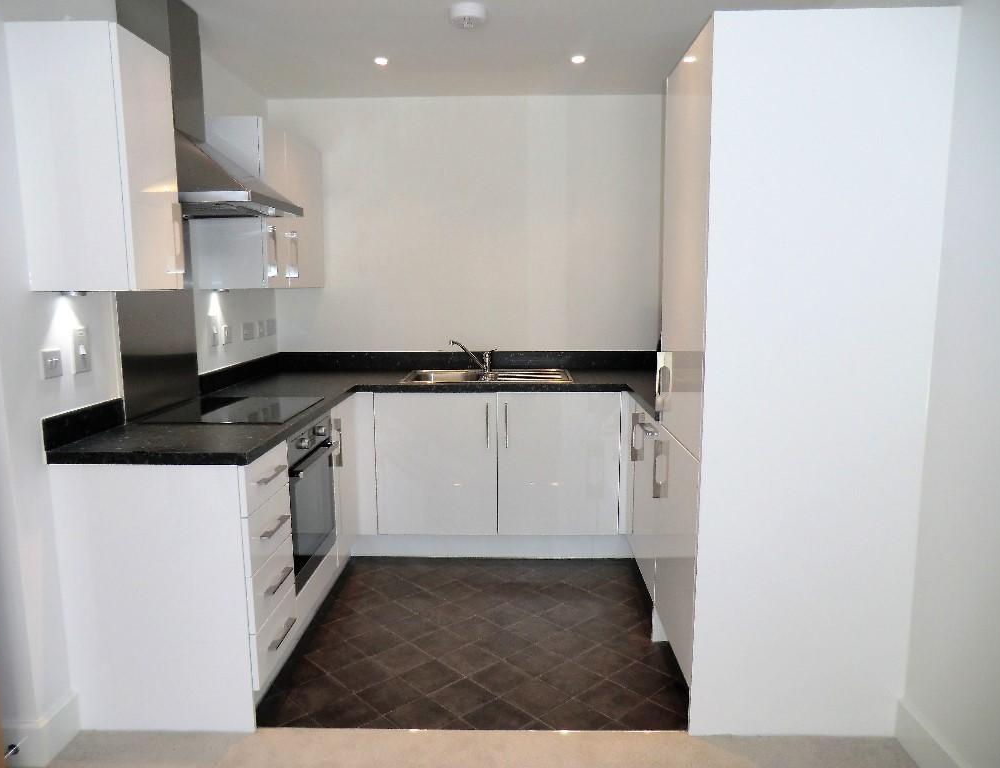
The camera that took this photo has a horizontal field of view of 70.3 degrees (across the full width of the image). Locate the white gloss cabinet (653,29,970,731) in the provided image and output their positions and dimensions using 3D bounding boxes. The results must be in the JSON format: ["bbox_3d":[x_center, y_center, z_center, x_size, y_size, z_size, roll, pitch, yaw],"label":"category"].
[{"bbox_3d":[0.931,-0.001,2.375,0.663,2.133,0.617,0,8,2],"label":"white gloss cabinet"}]

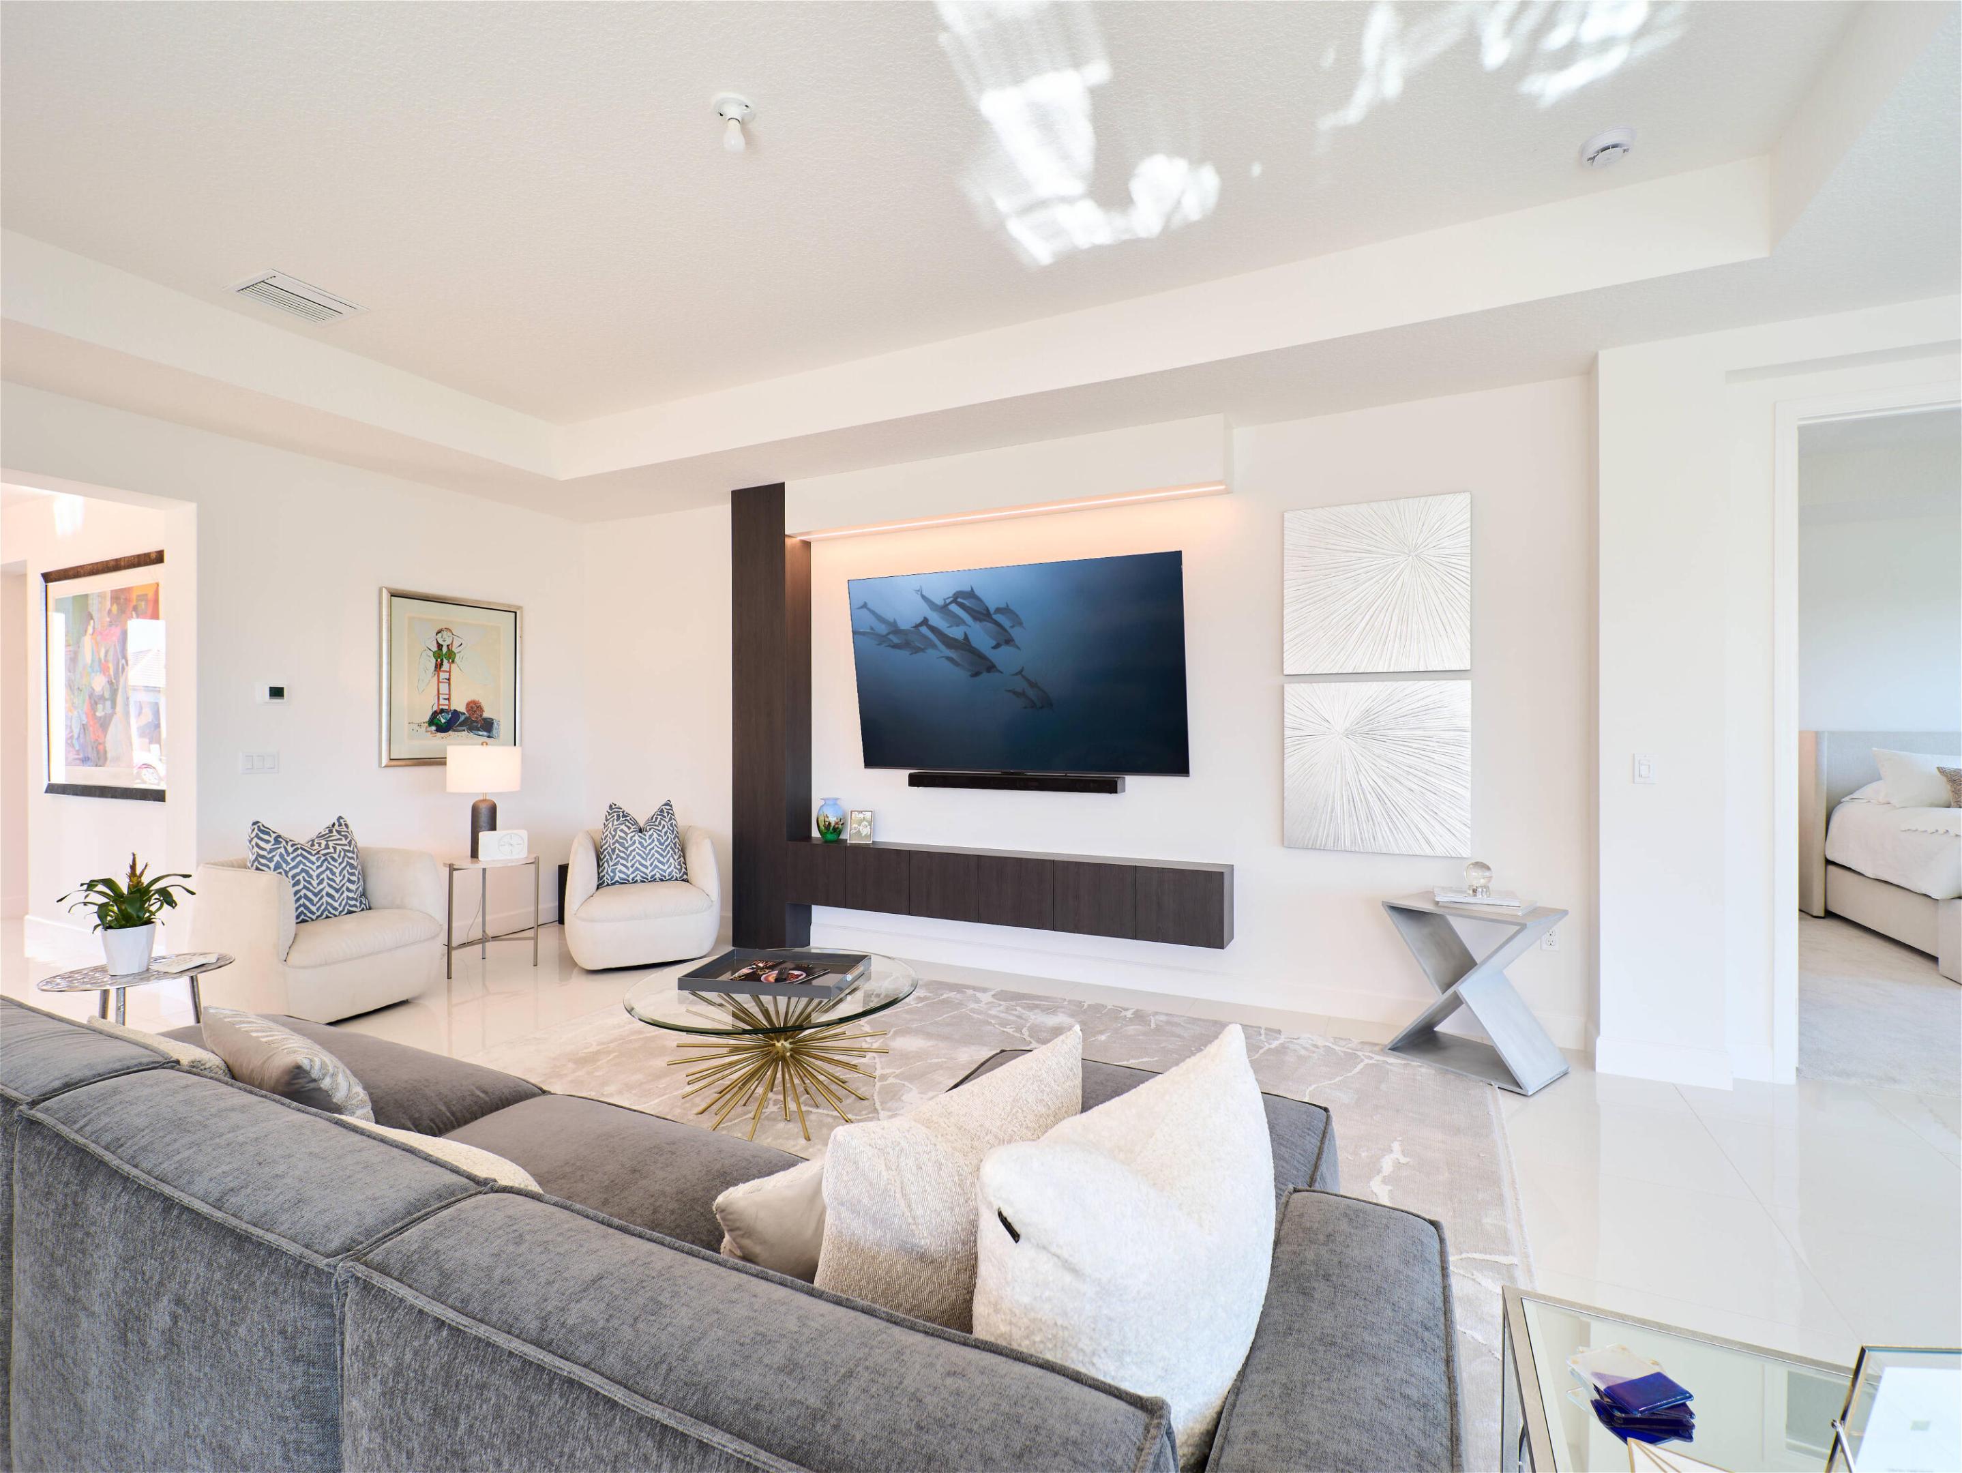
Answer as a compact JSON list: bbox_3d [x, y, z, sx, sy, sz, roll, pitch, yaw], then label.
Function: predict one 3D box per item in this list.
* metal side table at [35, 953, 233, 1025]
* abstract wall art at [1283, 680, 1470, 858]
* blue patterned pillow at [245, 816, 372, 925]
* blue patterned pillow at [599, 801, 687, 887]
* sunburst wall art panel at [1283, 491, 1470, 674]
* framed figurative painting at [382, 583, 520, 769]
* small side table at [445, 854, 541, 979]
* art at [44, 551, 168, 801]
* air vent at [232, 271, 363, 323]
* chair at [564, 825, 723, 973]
[{"bbox_3d":[-2.755,1.032,2.608,0.450,0.540,0.450,0,0,24],"label":"metal side table"},{"bbox_3d":[1.765,0.138,3.567,0.755,0.757,0.040,0,0,23],"label":"abstract wall art"},{"bbox_3d":[-3.235,0.640,3.840,0.160,0.490,0.490,-21,-8,20],"label":"blue patterned pillow"},{"bbox_3d":[-2.050,0.645,4.840,0.490,0.480,0.170,0,-20,-22],"label":"blue patterned pillow"},{"bbox_3d":[1.777,-0.670,3.590,0.755,0.762,0.030,0,0,24],"label":"sunburst wall art panel"},{"bbox_3d":[-3.200,-0.335,4.850,0.040,1.015,0.800,0,0,31],"label":"framed figurative painting"},{"bbox_3d":[-2.725,0.980,4.415,0.470,0.610,0.470,0,0,21],"label":"small side table"},{"bbox_3d":[-5.037,-0.329,4.593,1.630,1.375,0.050,0,0,24],"label":"art"},{"bbox_3d":[-2.826,-1.798,3.290,0.330,0.025,0.330,0,0,24],"label":"air vent"},{"bbox_3d":[-2.035,0.926,4.763,0.860,0.740,0.820,0,0,-28],"label":"chair"}]

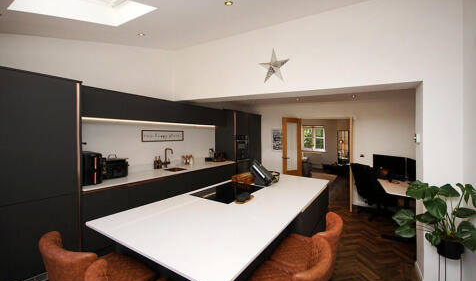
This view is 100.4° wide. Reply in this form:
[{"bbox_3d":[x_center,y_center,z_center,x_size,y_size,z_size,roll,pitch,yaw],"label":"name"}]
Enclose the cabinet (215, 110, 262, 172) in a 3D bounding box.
[{"bbox_3d":[0.064,0.360,5.575,0.630,2.190,1.250,0,1,35],"label":"cabinet"}]

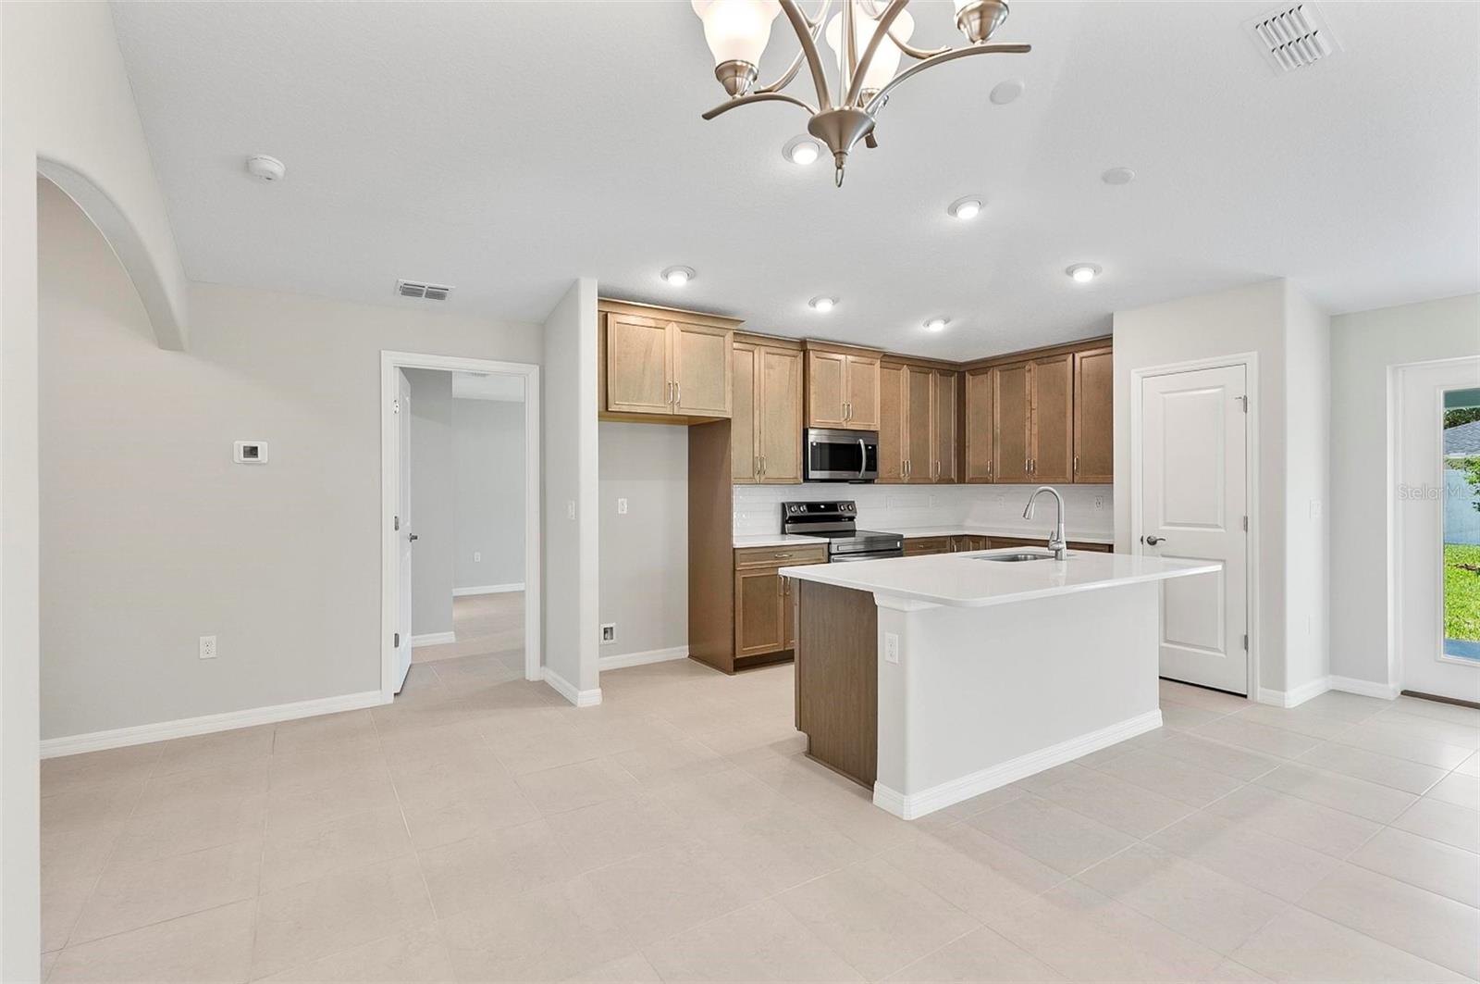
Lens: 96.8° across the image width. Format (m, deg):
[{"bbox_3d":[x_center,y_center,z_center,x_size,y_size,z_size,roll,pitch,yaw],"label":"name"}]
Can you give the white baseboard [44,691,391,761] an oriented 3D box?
[{"bbox_3d":[-2.773,1.237,3.543,1.525,0.087,0.015,0,0,-32],"label":"white baseboard"}]

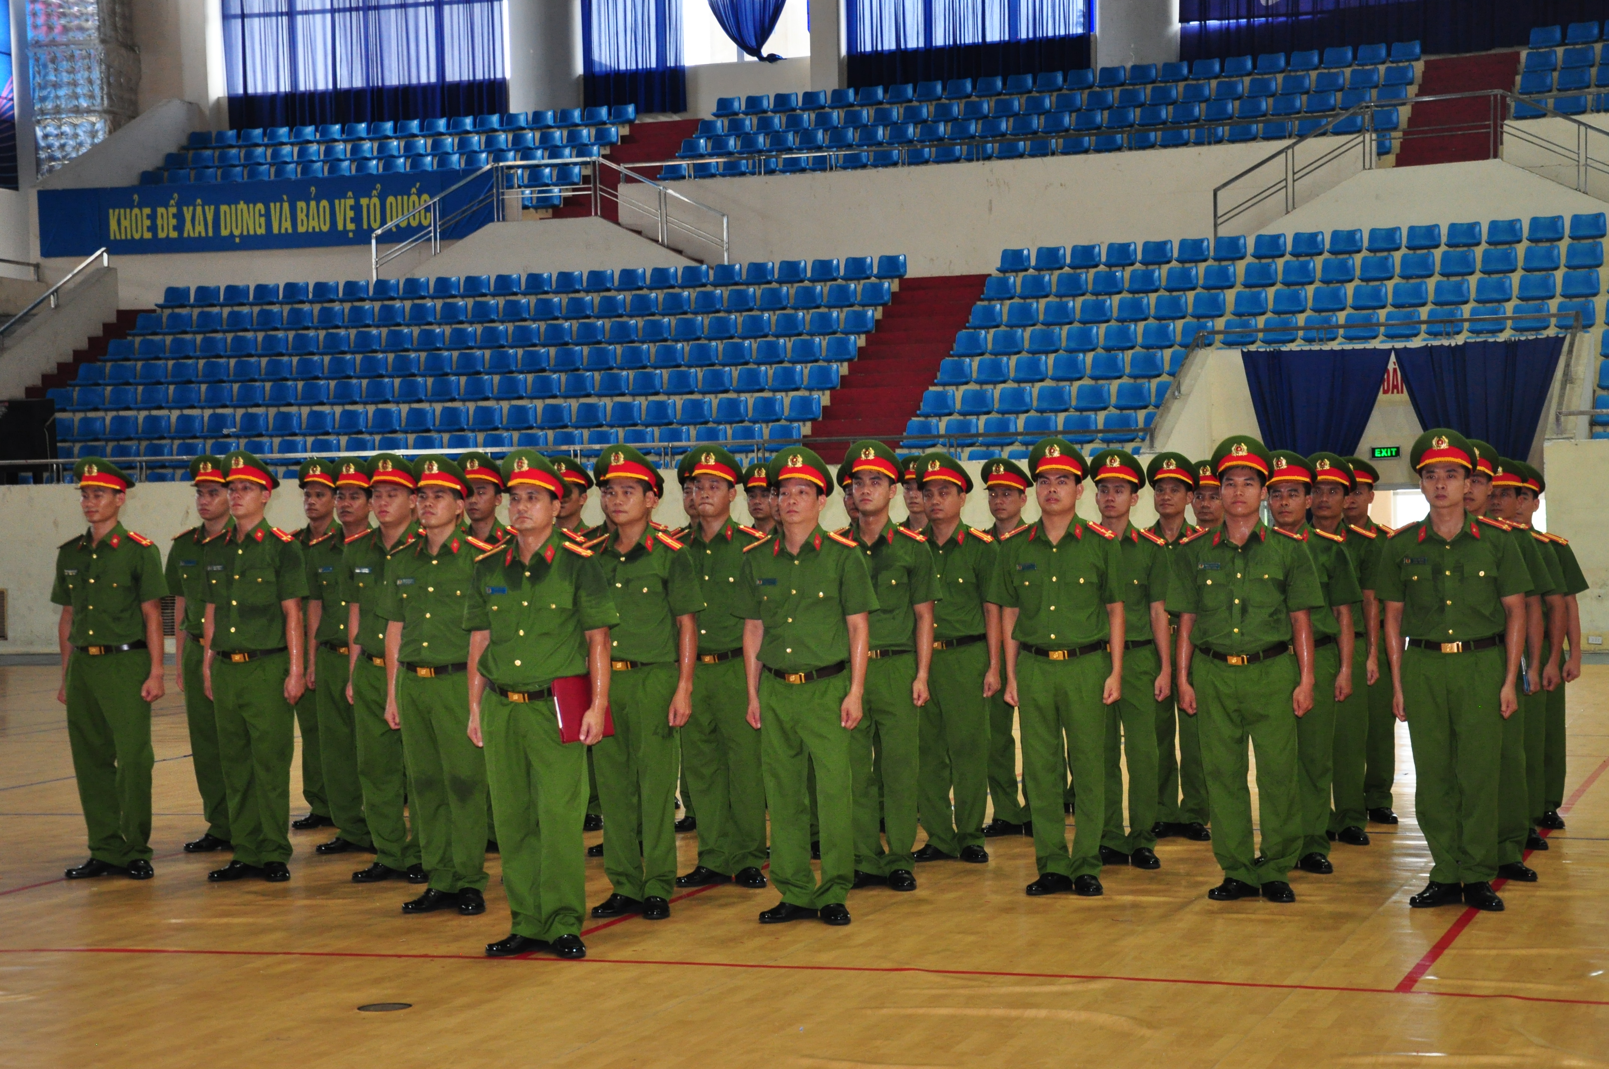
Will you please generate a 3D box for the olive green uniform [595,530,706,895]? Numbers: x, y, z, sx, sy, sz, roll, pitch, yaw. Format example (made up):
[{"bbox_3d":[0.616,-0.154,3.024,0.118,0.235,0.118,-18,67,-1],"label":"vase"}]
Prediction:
[{"bbox_3d":[-0.654,0.695,10.800,0.570,1.424,0.300,-1,0,20],"label":"olive green uniform"}]

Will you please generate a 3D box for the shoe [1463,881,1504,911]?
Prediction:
[{"bbox_3d":[2.534,1.329,10.469,0.103,0.102,0.280,-2,1,-5],"label":"shoe"}]

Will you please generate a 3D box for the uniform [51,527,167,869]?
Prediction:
[{"bbox_3d":[-3.016,0.693,12.200,0.525,1.489,0.280,-1,1,19],"label":"uniform"}]

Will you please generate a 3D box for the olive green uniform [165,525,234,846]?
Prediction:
[{"bbox_3d":[-2.803,0.706,13.382,0.560,1.513,0.300,-1,0,20],"label":"olive green uniform"}]

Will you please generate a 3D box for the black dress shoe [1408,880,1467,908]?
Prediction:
[{"bbox_3d":[2.424,1.370,10.892,0.285,0.102,0.102,-1,0,-45],"label":"black dress shoe"}]

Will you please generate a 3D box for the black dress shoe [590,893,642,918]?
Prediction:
[{"bbox_3d":[-0.702,1.405,10.803,0.285,0.100,0.102,-1,0,-44],"label":"black dress shoe"}]

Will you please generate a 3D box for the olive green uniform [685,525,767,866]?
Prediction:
[{"bbox_3d":[-0.327,0.675,11.699,0.520,1.464,0.290,-1,0,19],"label":"olive green uniform"}]

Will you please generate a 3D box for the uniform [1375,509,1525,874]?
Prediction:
[{"bbox_3d":[2.441,0.621,10.550,0.570,1.384,0.280,-1,1,19],"label":"uniform"}]

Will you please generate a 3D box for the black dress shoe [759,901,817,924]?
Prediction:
[{"bbox_3d":[-0.050,1.372,10.434,0.280,0.102,0.103,-2,1,-42],"label":"black dress shoe"}]

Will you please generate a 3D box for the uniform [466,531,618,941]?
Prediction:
[{"bbox_3d":[-0.927,0.706,9.896,0.560,1.429,0.310,-1,0,19],"label":"uniform"}]

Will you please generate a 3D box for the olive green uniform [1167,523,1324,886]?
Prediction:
[{"bbox_3d":[1.697,0.649,10.800,0.580,1.400,0.280,-1,1,19],"label":"olive green uniform"}]

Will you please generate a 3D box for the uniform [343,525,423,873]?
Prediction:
[{"bbox_3d":[-1.747,0.705,12.078,0.560,1.490,0.300,-1,0,20],"label":"uniform"}]

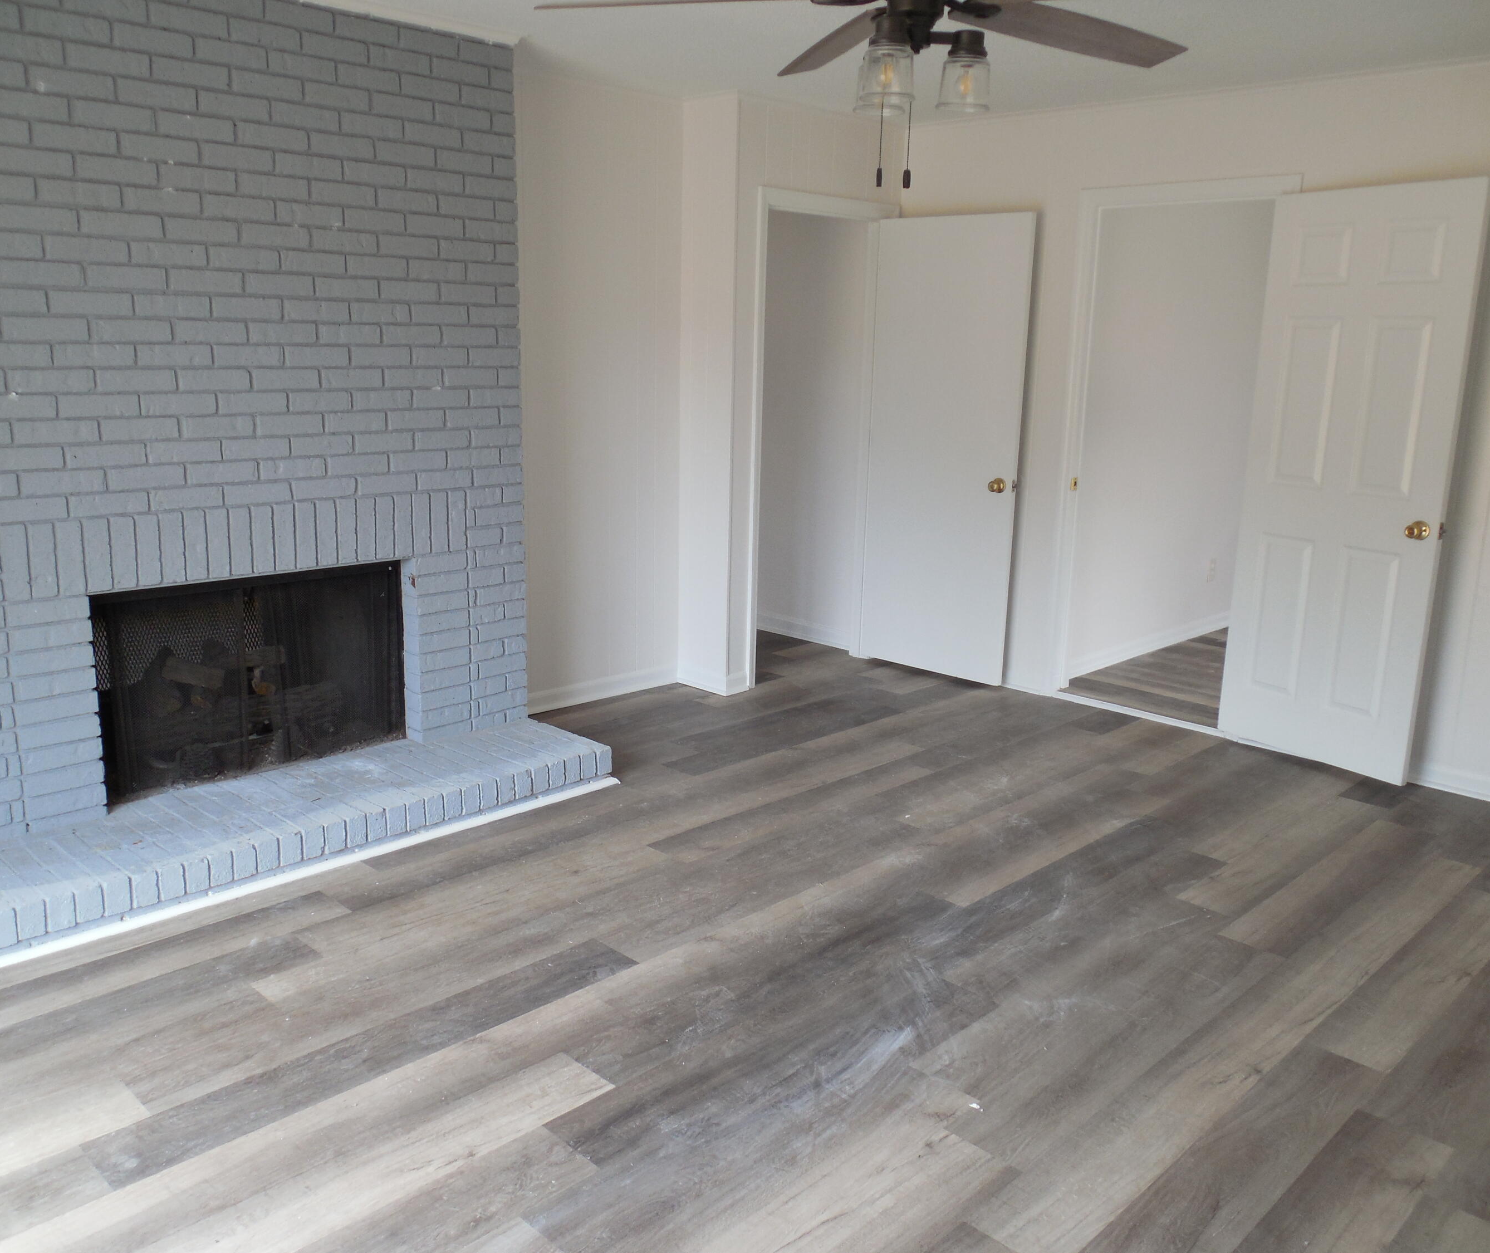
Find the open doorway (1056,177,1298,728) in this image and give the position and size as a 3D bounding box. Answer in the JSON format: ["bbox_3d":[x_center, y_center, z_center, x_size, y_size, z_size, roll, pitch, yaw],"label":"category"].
[{"bbox_3d":[1.679,-0.658,4.848,0.853,2.110,0.130,14,18,43],"label":"open doorway"}]

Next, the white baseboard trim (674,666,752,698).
[{"bbox_3d":[-0.139,0.226,5.358,0.298,0.083,0.146,14,18,43],"label":"white baseboard trim"}]

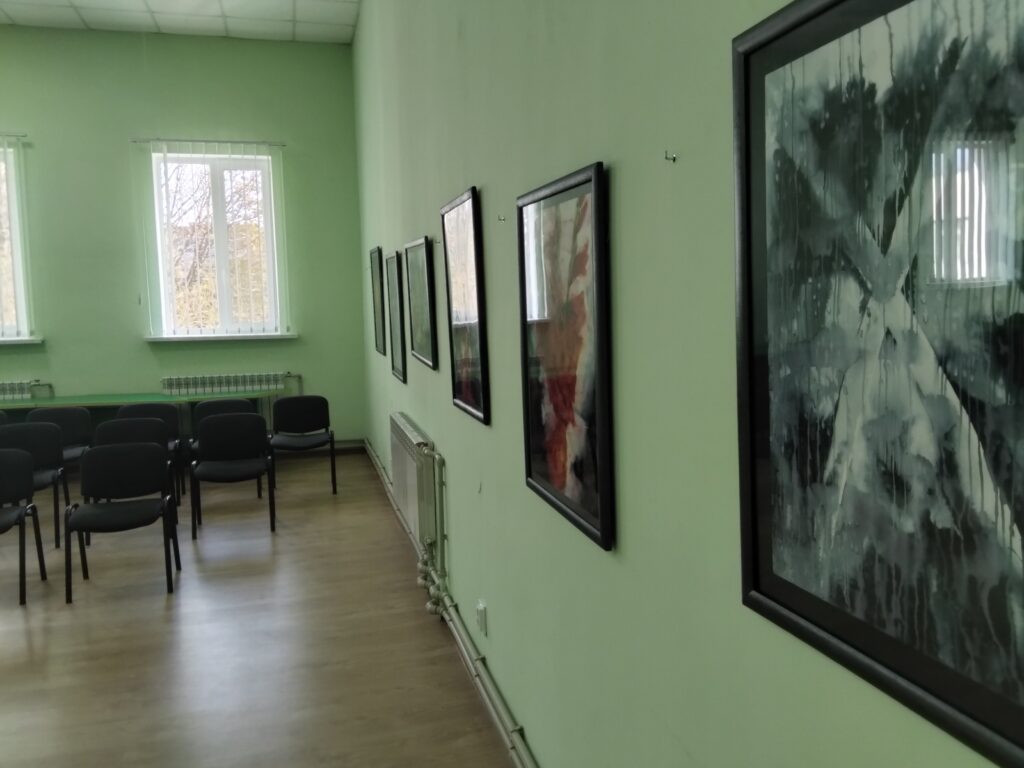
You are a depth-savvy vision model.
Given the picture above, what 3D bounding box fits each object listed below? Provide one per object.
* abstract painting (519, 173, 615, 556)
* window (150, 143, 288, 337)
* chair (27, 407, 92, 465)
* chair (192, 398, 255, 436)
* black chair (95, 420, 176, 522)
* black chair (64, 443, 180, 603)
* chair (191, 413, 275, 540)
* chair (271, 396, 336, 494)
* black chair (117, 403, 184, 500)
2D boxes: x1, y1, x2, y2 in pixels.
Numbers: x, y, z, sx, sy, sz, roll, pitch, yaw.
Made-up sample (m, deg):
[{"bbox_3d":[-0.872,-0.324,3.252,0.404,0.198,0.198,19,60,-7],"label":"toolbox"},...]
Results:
[{"bbox_3d":[0.121,-0.079,1.939,0.030,0.825,0.630,-3,6,-15],"label":"abstract painting"},{"bbox_3d":[-2.868,-1.405,7.590,1.200,1.820,0.150,-3,6,-15],"label":"window"},{"bbox_3d":[-3.584,0.594,6.044,0.530,0.790,0.550,-3,6,-13],"label":"chair"},{"bbox_3d":[-2.376,0.531,6.383,0.530,0.790,0.550,-3,6,-17],"label":"chair"},{"bbox_3d":[-2.637,0.648,5.341,0.530,0.790,0.550,-3,6,-17],"label":"black chair"},{"bbox_3d":[-2.201,0.744,4.356,0.530,0.790,0.550,-3,6,-15],"label":"black chair"},{"bbox_3d":[-1.972,0.622,5.450,0.530,0.790,0.550,-3,6,-16],"label":"chair"},{"bbox_3d":[-1.762,0.507,6.478,0.530,0.790,0.550,-3,6,-12],"label":"chair"},{"bbox_3d":[-2.958,0.563,6.207,0.530,0.790,0.550,-3,6,-16],"label":"black chair"}]

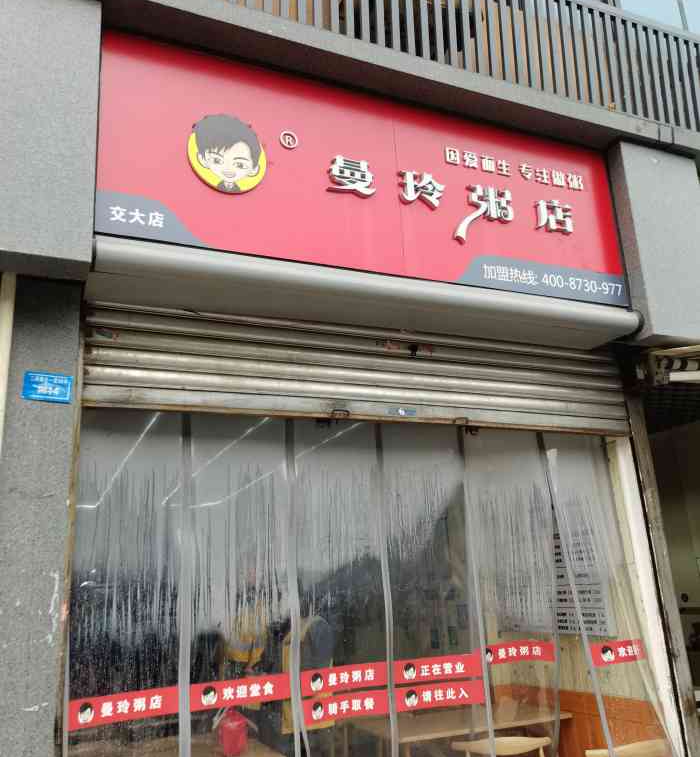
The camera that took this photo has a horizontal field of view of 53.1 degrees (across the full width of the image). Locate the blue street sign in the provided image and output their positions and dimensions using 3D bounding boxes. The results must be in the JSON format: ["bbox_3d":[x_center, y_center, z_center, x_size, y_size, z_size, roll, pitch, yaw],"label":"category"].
[{"bbox_3d":[-1.203,0.037,2.796,0.176,0.114,0.010,4,-18,-23],"label":"blue street sign"}]

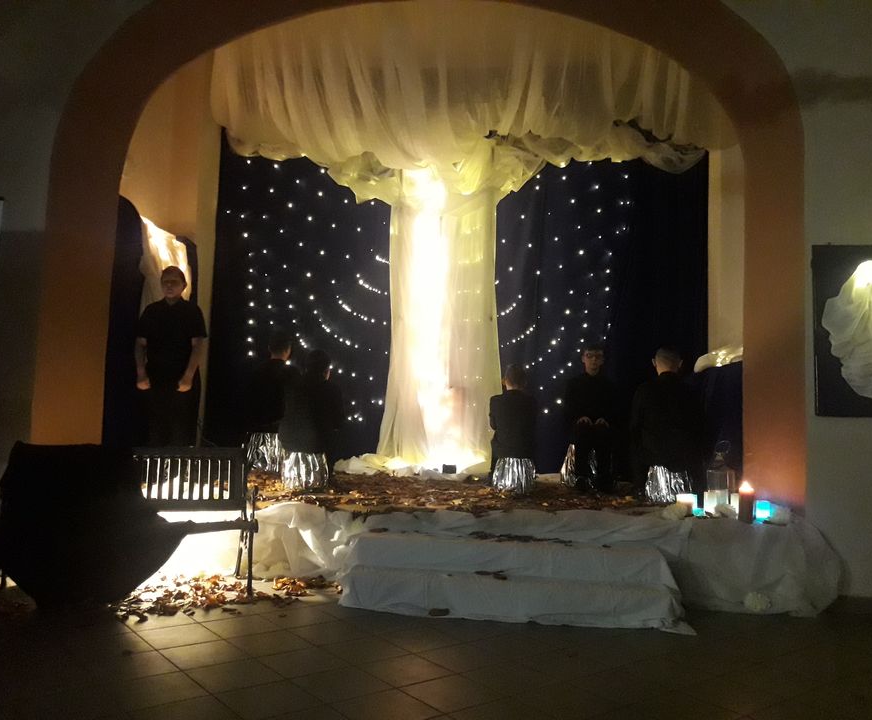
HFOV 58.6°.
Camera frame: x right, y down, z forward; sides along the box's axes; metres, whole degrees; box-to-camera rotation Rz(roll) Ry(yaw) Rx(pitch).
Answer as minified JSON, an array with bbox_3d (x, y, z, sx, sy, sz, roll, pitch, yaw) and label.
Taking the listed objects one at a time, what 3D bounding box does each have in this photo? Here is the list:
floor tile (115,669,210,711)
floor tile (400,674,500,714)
[{"bbox_3d":[-1.049,1.240,2.907,0.310,0.010,0.310,5,-5,-38],"label":"floor tile"},{"bbox_3d":[0.065,1.284,2.984,0.310,0.010,0.310,5,-5,-38],"label":"floor tile"}]

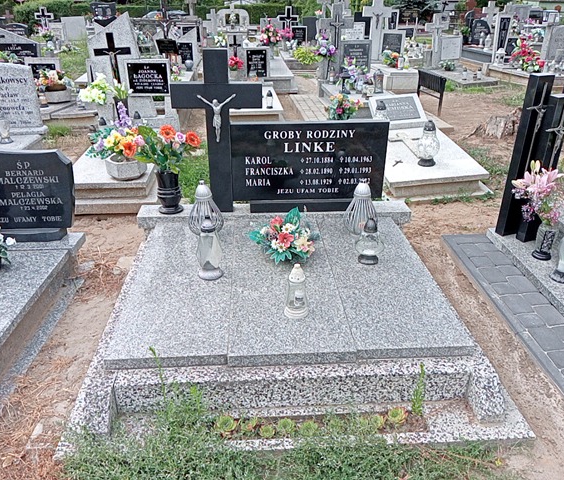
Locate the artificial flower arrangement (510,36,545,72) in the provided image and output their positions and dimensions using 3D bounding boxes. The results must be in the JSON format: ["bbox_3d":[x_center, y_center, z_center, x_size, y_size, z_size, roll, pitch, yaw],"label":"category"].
[{"bbox_3d":[3.992,-3.002,8.400,0.540,0.550,0.420,4,27,7],"label":"artificial flower arrangement"}]

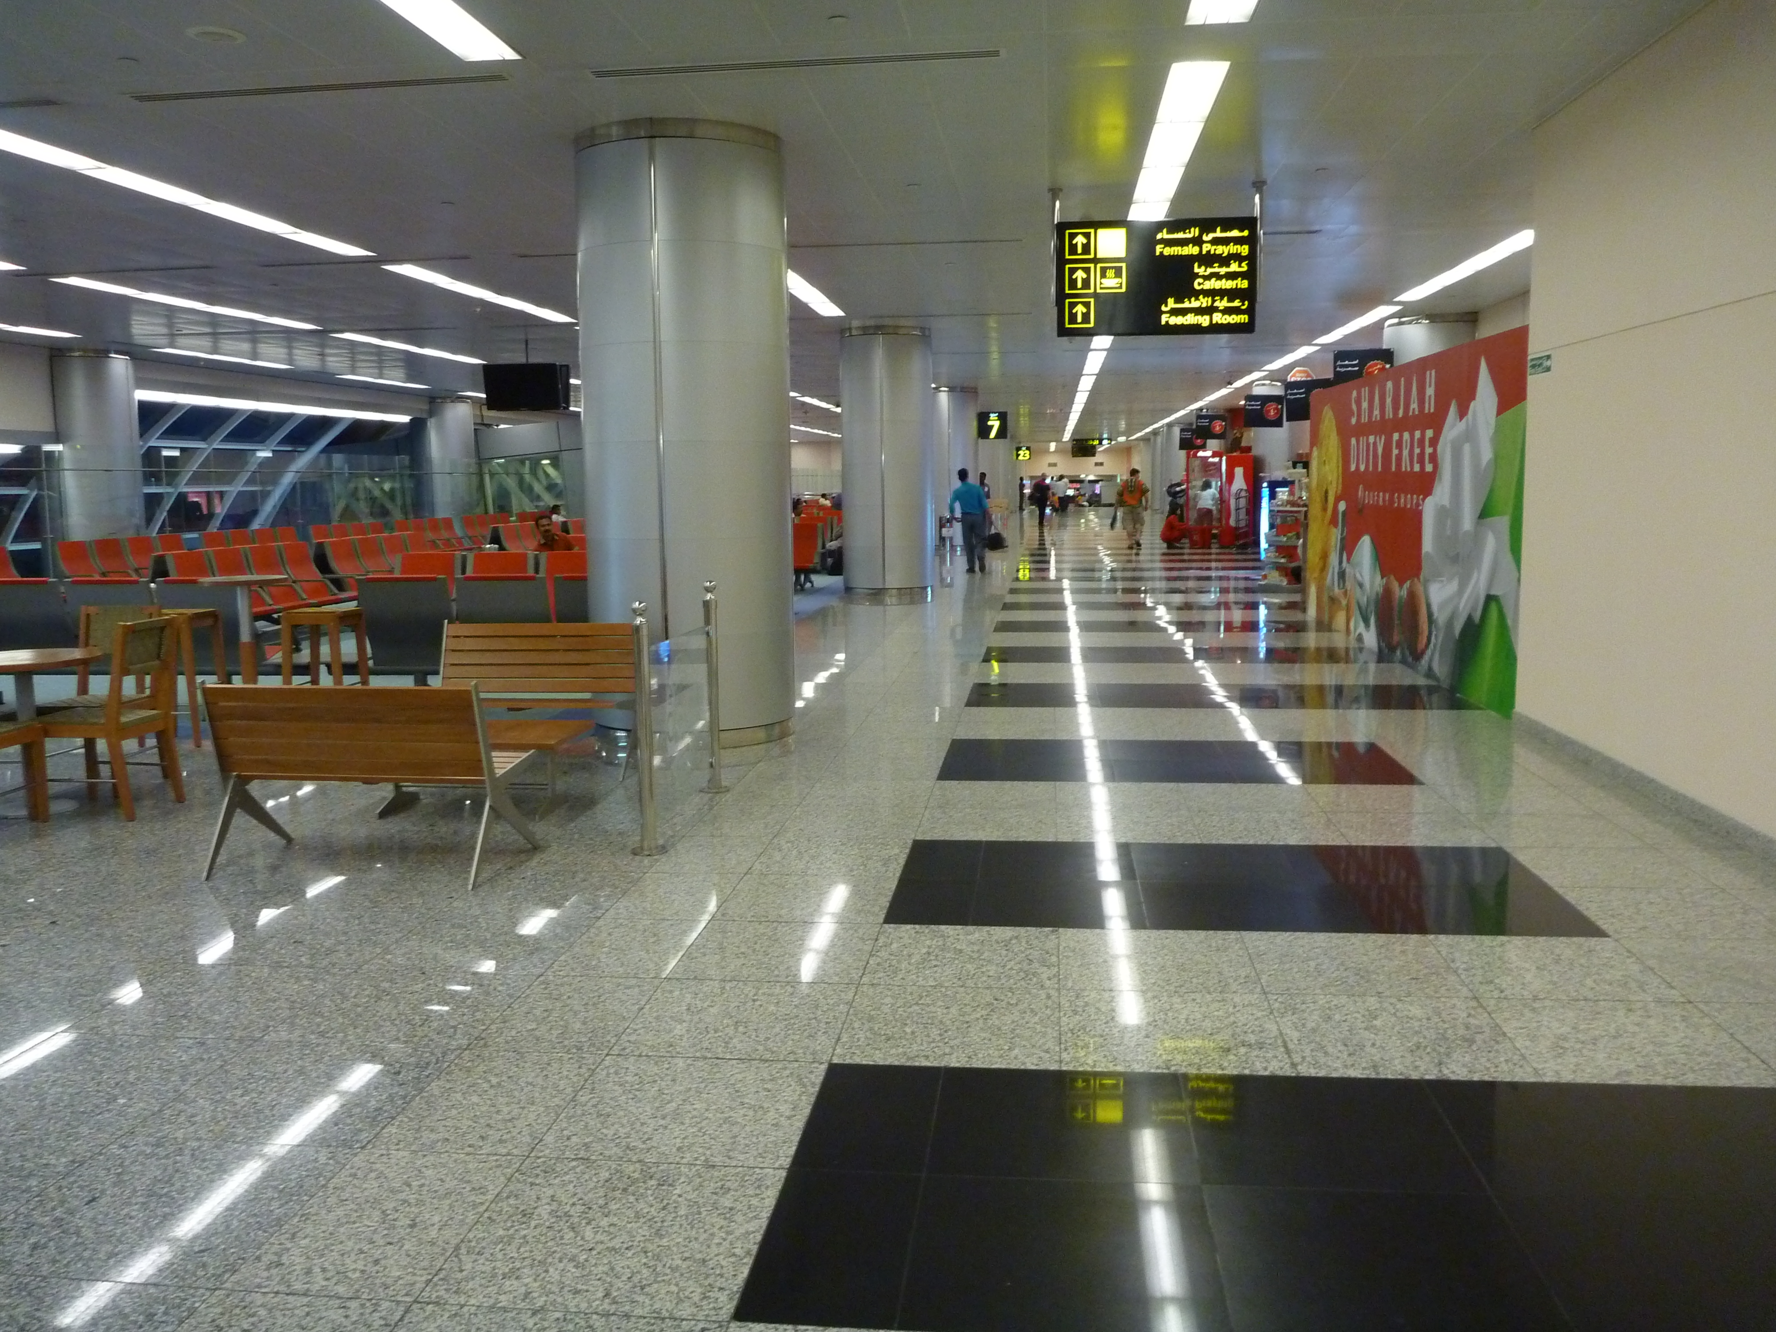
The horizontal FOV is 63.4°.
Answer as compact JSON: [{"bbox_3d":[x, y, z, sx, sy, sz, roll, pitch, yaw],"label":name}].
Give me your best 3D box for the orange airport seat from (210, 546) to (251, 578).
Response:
[{"bbox_3d":[-6.089,-0.655,13.996,0.700,0.950,0.630,0,7,7],"label":"orange airport seat"}]

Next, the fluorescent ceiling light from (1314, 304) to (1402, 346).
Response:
[{"bbox_3d":[6.336,-4.617,19.578,0.300,0.080,4.850,0,7,7],"label":"fluorescent ceiling light"}]

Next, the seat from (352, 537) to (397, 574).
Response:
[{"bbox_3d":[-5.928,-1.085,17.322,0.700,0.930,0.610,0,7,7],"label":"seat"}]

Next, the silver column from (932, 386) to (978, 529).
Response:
[{"bbox_3d":[1.393,-4.303,31.605,1.210,3.494,1.210,0,7,7],"label":"silver column"}]

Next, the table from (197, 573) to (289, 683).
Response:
[{"bbox_3d":[-3.973,-0.045,8.908,0.530,1.000,0.530,0,7,7],"label":"table"}]

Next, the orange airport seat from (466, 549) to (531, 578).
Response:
[{"bbox_3d":[-3.517,-0.509,12.616,0.630,0.950,0.700,0,7,7],"label":"orange airport seat"}]

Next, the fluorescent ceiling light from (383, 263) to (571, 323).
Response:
[{"bbox_3d":[-4.093,-3.853,14.975,0.280,0.090,4.589,0,7,7],"label":"fluorescent ceiling light"}]

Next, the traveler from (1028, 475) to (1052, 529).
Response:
[{"bbox_3d":[4.787,-5.199,45.056,0.550,1.700,0.420,0,7,7],"label":"traveler"}]

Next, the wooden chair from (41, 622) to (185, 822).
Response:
[{"bbox_3d":[-3.762,0.240,6.934,0.560,0.930,0.460,0,7,7],"label":"wooden chair"}]

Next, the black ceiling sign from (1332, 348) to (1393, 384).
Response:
[{"bbox_3d":[5.559,-3.411,16.803,0.665,0.560,0.050,0,7,7],"label":"black ceiling sign"}]

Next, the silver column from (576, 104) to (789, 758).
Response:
[{"bbox_3d":[-1.217,-1.337,8.726,1.230,3.520,1.230,0,7,7],"label":"silver column"}]

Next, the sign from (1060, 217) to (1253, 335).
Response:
[{"bbox_3d":[1.853,-2.674,9.934,1.348,0.780,0.130,0,7,7],"label":"sign"}]

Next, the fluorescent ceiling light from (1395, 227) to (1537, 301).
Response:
[{"bbox_3d":[5.732,-3.928,14.256,0.300,0.080,4.850,0,7,7],"label":"fluorescent ceiling light"}]

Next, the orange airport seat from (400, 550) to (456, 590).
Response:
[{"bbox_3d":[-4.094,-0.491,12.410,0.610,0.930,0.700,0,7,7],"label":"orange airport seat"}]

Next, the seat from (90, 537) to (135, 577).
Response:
[{"bbox_3d":[-9.083,-1.055,17.390,0.700,0.950,0.630,0,7,7],"label":"seat"}]

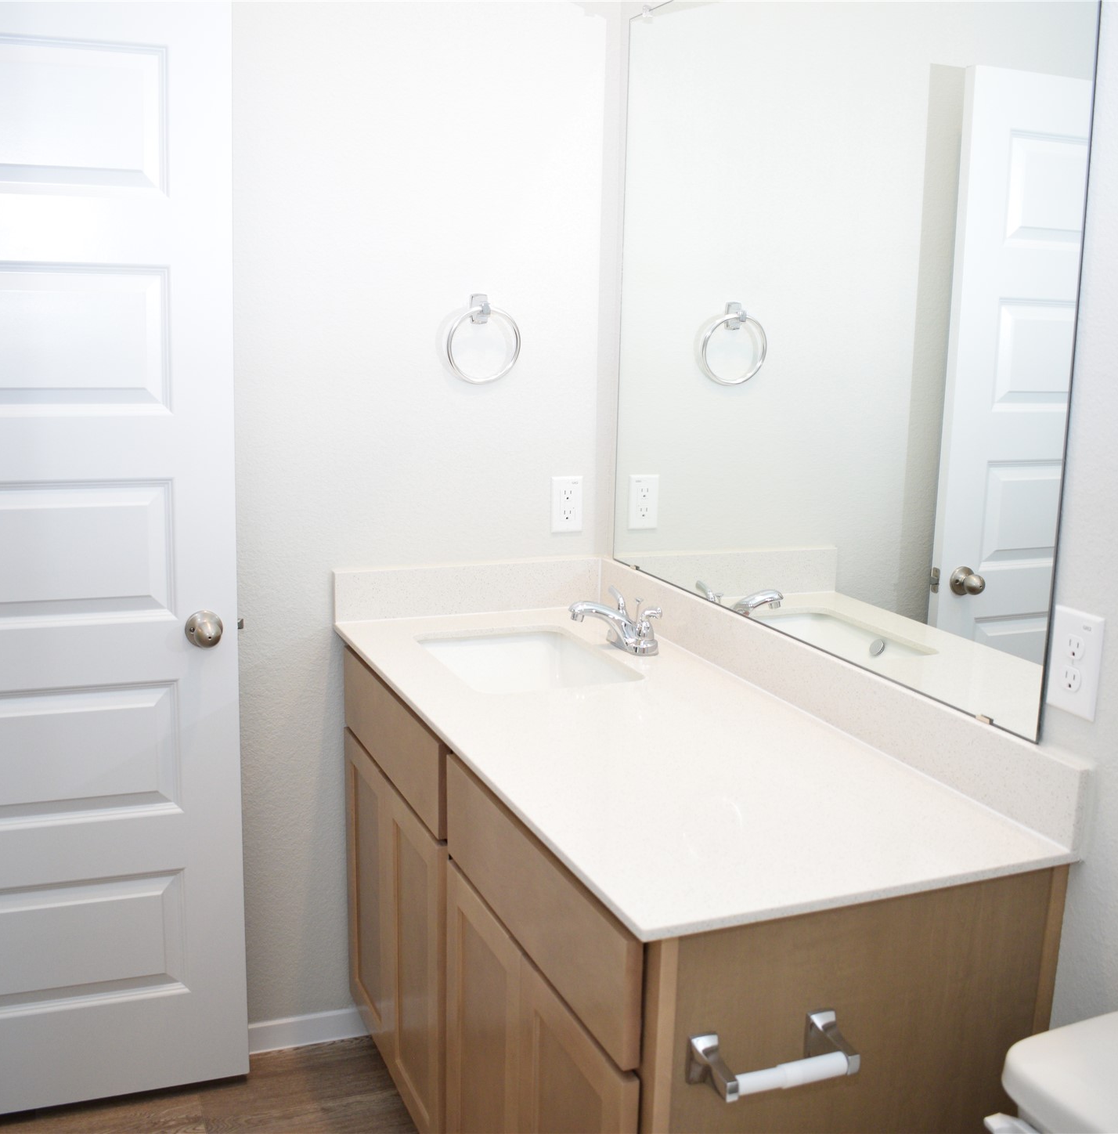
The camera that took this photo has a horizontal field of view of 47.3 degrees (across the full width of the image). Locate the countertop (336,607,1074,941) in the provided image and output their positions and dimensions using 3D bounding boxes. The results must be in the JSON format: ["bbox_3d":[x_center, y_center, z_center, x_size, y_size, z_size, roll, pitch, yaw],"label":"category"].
[{"bbox_3d":[0.086,0.228,1.979,0.573,0.016,1.355,-3,12,-22],"label":"countertop"}]

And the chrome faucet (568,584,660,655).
[{"bbox_3d":[0.095,0.104,2.319,0.176,0.102,0.206,-3,12,-22],"label":"chrome faucet"}]

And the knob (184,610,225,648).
[{"bbox_3d":[-0.616,0.114,2.220,0.066,0.066,0.072,-3,12,-23],"label":"knob"}]

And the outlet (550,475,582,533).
[{"bbox_3d":[0.017,-0.128,2.623,0.070,0.114,0.008,-3,12,-22],"label":"outlet"}]

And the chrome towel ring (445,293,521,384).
[{"bbox_3d":[-0.144,-0.439,2.464,0.154,0.179,0.058,-3,12,-22],"label":"chrome towel ring"}]

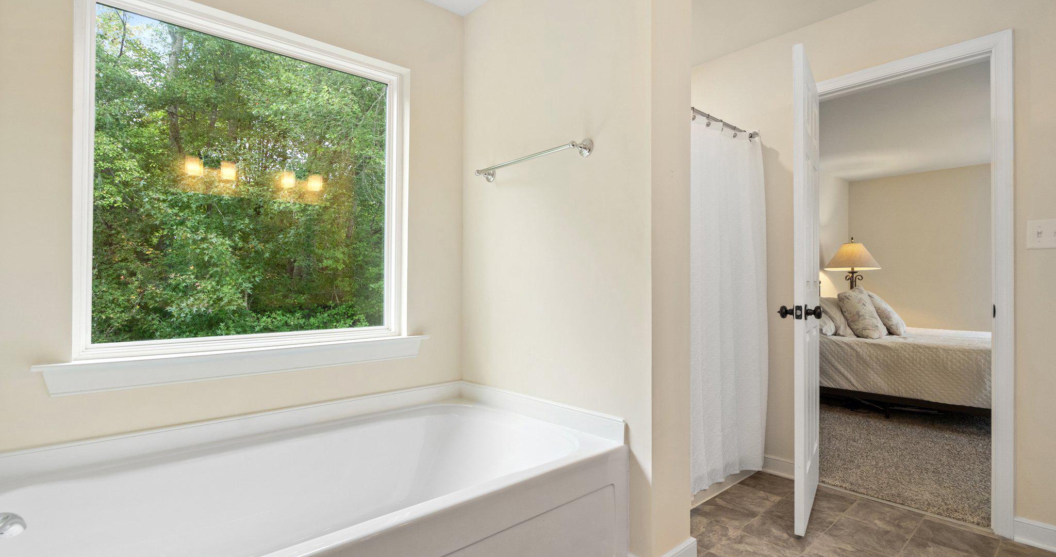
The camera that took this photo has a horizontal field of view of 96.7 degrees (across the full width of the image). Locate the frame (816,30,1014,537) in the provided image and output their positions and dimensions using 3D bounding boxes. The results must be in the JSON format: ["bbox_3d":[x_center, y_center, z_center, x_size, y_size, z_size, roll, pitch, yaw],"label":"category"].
[{"bbox_3d":[1.803,0.029,2.288,0.130,2.115,0.780,1,-1,-43],"label":"frame"}]

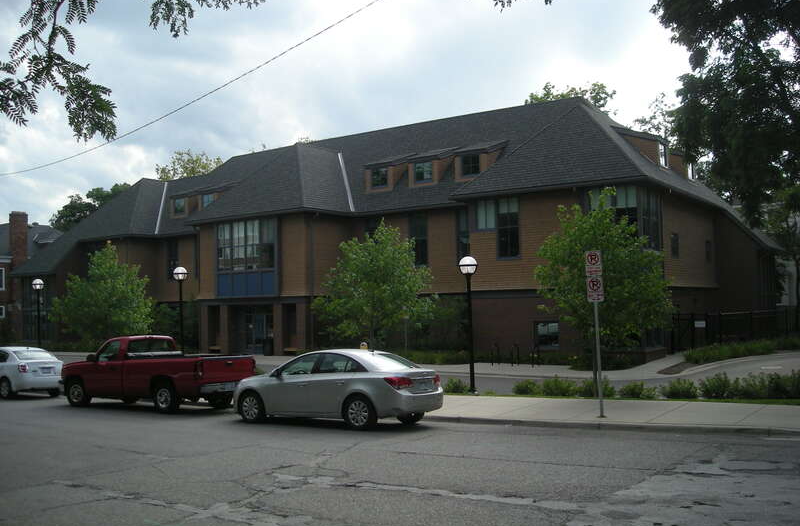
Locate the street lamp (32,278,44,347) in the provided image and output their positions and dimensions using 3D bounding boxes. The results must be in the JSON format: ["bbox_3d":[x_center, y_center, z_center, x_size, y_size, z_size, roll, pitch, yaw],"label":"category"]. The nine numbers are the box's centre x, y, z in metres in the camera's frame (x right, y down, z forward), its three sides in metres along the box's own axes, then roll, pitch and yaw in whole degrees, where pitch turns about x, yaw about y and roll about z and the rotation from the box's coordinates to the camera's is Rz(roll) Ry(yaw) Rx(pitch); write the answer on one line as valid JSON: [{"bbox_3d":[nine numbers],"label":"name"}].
[{"bbox_3d":[-13.187,2.224,29.502,0.460,3.350,0.460,-4,-4,33],"label":"street lamp"}]

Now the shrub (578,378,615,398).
[{"bbox_3d":[4.324,2.740,17.800,0.780,0.440,0.740,-4,-4,34],"label":"shrub"}]

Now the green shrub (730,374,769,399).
[{"bbox_3d":[7.086,2.499,16.400,0.693,0.517,0.736,-4,-4,33],"label":"green shrub"}]

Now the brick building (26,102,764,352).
[{"bbox_3d":[-2.007,-0.892,51.101,42.500,11.950,23.000,-4,-4,33],"label":"brick building"}]

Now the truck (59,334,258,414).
[{"bbox_3d":[-6.200,2.700,20.250,5.620,1.820,2.000,-4,-4,34],"label":"truck"}]

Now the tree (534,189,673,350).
[{"bbox_3d":[4.461,0.671,17.733,3.000,4.500,2.950,-4,-4,34],"label":"tree"}]

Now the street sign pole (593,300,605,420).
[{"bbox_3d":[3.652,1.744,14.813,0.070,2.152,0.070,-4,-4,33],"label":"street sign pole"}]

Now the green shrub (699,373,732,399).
[{"bbox_3d":[6.494,2.548,16.650,0.720,0.510,0.700,-4,-4,34],"label":"green shrub"}]

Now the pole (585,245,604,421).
[{"bbox_3d":[3.582,1.280,14.650,0.310,3.060,0.080,-3,-4,29],"label":"pole"}]

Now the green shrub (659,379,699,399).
[{"bbox_3d":[5.839,2.612,16.900,0.715,0.439,0.690,-4,-4,33],"label":"green shrub"}]

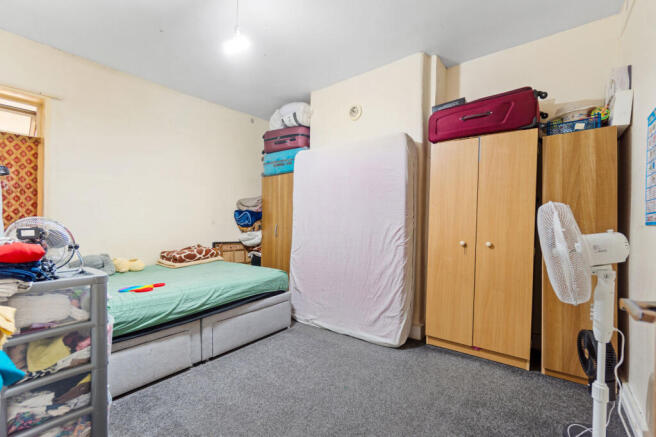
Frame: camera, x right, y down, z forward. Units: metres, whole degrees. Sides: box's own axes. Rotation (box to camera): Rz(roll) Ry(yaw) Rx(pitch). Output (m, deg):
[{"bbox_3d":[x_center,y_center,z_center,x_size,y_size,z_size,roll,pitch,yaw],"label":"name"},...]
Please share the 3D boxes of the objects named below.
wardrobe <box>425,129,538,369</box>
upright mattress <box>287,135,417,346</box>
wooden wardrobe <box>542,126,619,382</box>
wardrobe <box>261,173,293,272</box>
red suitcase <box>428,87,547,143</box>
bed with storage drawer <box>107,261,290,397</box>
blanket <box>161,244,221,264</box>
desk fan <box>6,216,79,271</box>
[{"bbox_3d":[1.377,0.235,2.472,0.760,1.830,0.500,2,1,35],"label":"wardrobe"},{"bbox_3d":[0.210,0.192,2.969,1.350,1.930,0.230,0,-3,37],"label":"upright mattress"},{"bbox_3d":[1.886,0.270,2.110,0.395,1.757,0.500,0,0,35],"label":"wooden wardrobe"},{"bbox_3d":[-0.530,0.260,4.030,0.720,1.780,0.500,0,0,38],"label":"wardrobe"},{"bbox_3d":[1.379,-0.815,2.412,0.820,0.280,0.480,0,0,35],"label":"red suitcase"},{"bbox_3d":[-1.528,0.860,2.575,1.370,0.580,1.930,0,0,40],"label":"bed with storage drawer"},{"bbox_3d":[-1.684,0.440,3.378,0.340,0.180,0.600,0,0,40],"label":"blanket"},{"bbox_3d":[-1.360,0.130,1.290,0.320,0.275,0.180,0,0,-20],"label":"desk fan"}]

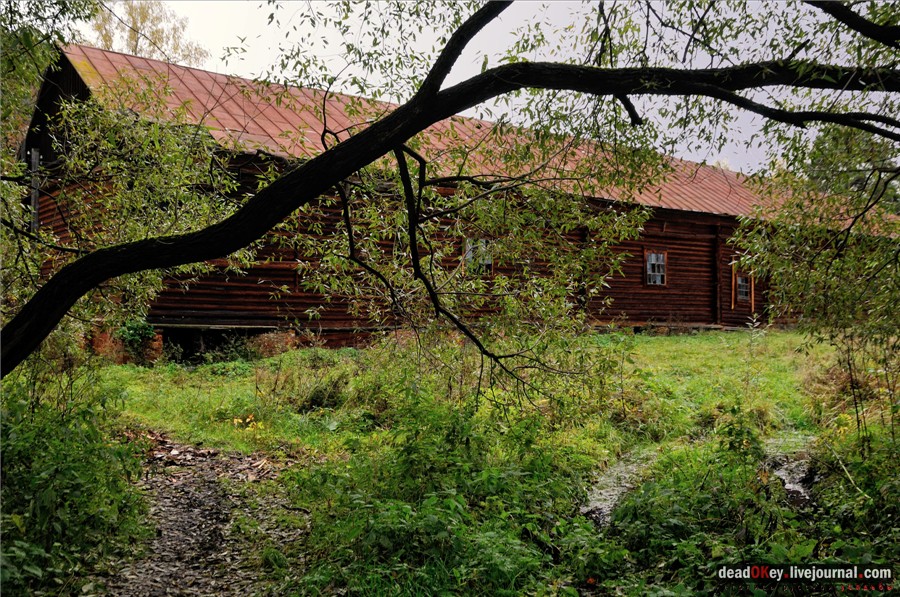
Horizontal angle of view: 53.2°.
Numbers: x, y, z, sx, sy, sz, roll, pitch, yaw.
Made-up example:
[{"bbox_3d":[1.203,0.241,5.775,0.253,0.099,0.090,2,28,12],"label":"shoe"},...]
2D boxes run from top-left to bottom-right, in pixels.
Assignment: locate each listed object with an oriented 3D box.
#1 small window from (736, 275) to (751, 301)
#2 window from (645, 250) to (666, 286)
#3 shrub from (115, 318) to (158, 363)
[{"bbox_3d":[12.632,-0.473,38.670,1.050,1.120,0.150,1,-1,-39],"label":"small window"},{"bbox_3d":[7.999,-1.157,34.931,1.380,1.420,0.150,1,-1,-39],"label":"window"},{"bbox_3d":[-7.561,1.034,21.600,0.980,1.110,0.850,1,-1,-19],"label":"shrub"}]

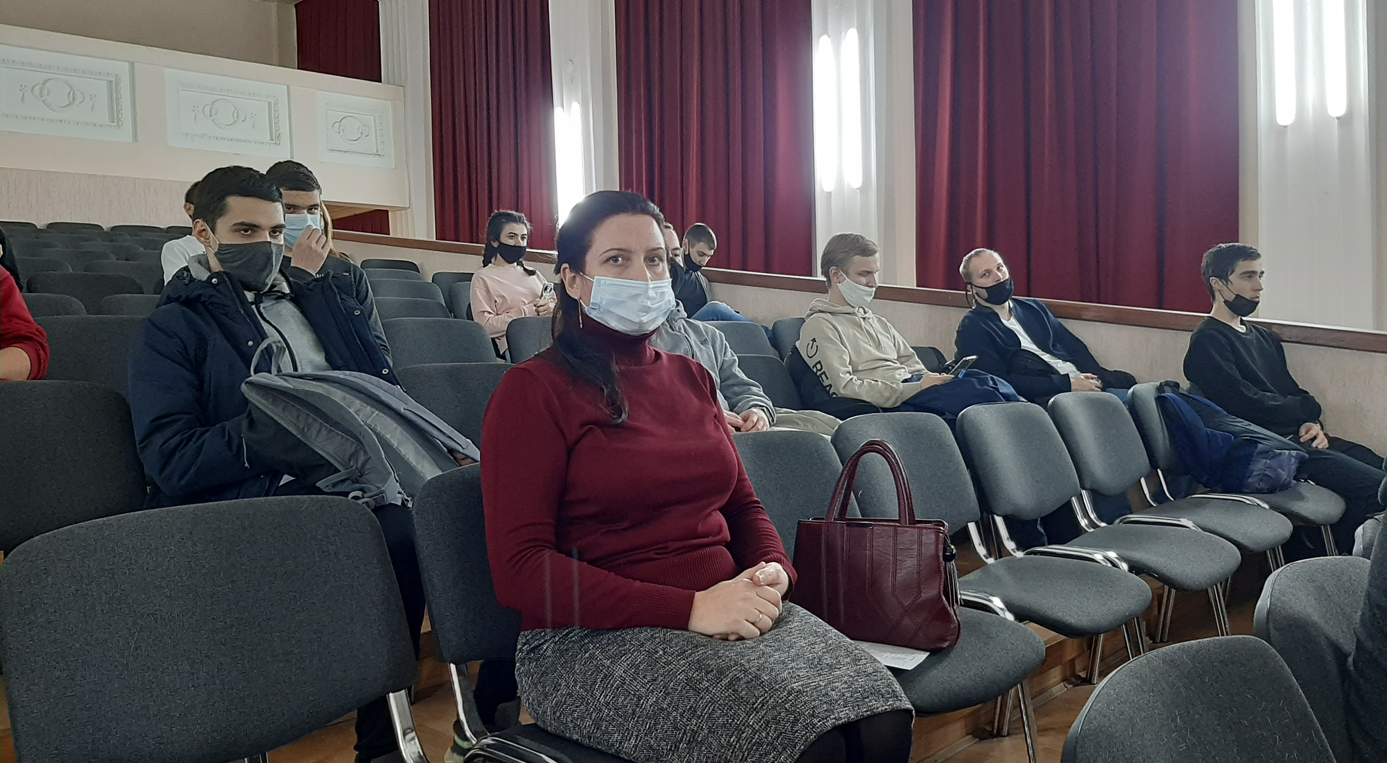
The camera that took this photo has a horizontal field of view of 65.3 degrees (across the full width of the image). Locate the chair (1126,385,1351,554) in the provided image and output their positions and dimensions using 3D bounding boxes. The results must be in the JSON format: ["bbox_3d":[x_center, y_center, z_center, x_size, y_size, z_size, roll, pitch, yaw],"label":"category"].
[{"bbox_3d":[1.780,0.406,3.565,0.600,0.820,0.530,0,3,44],"label":"chair"}]

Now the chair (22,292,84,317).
[{"bbox_3d":[-2.246,0.086,3.723,0.600,0.820,0.530,0,3,44],"label":"chair"}]

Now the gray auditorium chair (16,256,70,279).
[{"bbox_3d":[-3.284,-0.225,5.407,0.561,0.820,0.535,1,3,44],"label":"gray auditorium chair"}]

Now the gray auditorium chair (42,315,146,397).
[{"bbox_3d":[-1.492,0.229,3.007,0.600,0.820,0.530,0,3,44],"label":"gray auditorium chair"}]

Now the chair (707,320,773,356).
[{"bbox_3d":[0.351,0.095,4.920,0.600,0.820,0.530,0,3,44],"label":"chair"}]

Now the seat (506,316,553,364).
[{"bbox_3d":[-0.379,0.151,4.171,0.561,0.820,0.535,1,3,44],"label":"seat"}]

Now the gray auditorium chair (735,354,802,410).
[{"bbox_3d":[0.345,0.311,3.531,0.580,0.820,0.540,1,4,44],"label":"gray auditorium chair"}]

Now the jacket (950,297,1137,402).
[{"bbox_3d":[1.477,-0.124,4.617,0.560,0.520,0.630,0,3,44],"label":"jacket"}]

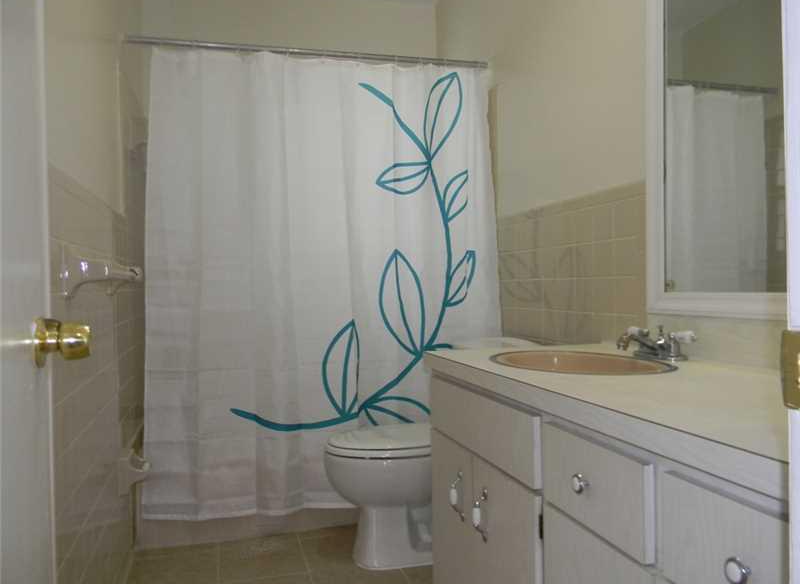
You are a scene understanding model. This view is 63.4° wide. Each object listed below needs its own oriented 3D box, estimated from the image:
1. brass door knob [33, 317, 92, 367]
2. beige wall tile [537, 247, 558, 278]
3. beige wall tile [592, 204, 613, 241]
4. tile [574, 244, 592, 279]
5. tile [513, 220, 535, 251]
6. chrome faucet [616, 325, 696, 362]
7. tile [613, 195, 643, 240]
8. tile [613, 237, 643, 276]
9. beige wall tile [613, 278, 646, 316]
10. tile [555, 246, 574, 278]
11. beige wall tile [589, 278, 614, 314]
[{"bbox_3d":[-0.439,0.064,0.846,0.062,0.065,0.065,-1,1,-16],"label":"brass door knob"},{"bbox_3d":[0.531,-0.098,2.273,0.010,0.108,0.108,-1,0,-16],"label":"beige wall tile"},{"bbox_3d":[0.621,-0.208,1.976,0.010,0.109,0.109,-1,1,-16],"label":"beige wall tile"},{"bbox_3d":[0.593,-0.098,2.083,0.010,0.109,0.109,-1,1,-16],"label":"tile"},{"bbox_3d":[0.472,-0.212,2.507,0.010,0.109,0.109,-1,1,-16],"label":"tile"},{"bbox_3d":[0.539,0.109,1.423,0.145,0.080,0.205,-1,0,-16],"label":"chrome faucet"},{"bbox_3d":[0.646,-0.206,1.851,0.010,0.108,0.108,-1,0,-16],"label":"tile"},{"bbox_3d":[0.649,-0.097,1.852,0.010,0.108,0.108,-1,0,-16],"label":"tile"},{"bbox_3d":[0.654,0.014,1.872,0.010,0.109,0.109,-1,1,-16],"label":"beige wall tile"},{"bbox_3d":[0.560,-0.097,2.168,0.010,0.108,0.108,-1,0,-16],"label":"tile"},{"bbox_3d":[0.624,0.013,1.978,0.010,0.109,0.109,-1,1,-16],"label":"beige wall tile"}]

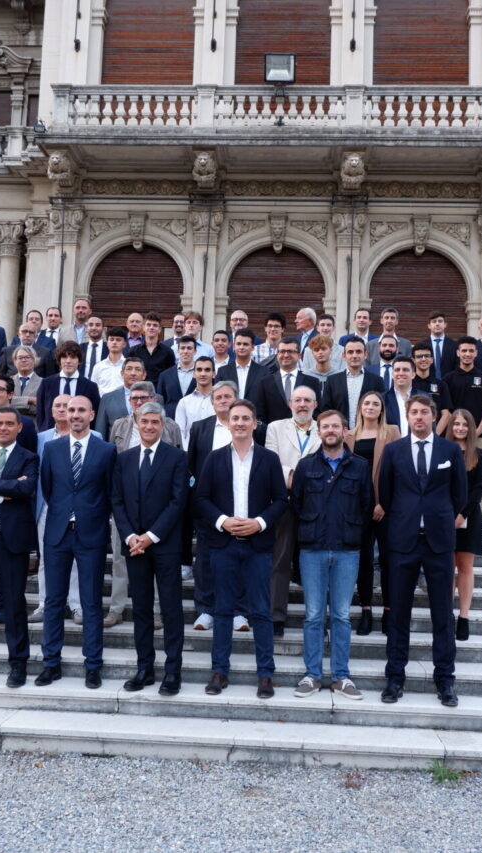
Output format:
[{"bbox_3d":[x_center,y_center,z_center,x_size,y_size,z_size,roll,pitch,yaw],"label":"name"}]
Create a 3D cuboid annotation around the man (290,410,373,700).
[{"bbox_3d":[0.558,0.771,5.045,0.530,1.751,0.340,1,-6,5],"label":"man"}]

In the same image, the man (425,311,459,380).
[{"bbox_3d":[2.157,-0.345,8.832,0.500,1.780,0.320,1,-6,8],"label":"man"}]

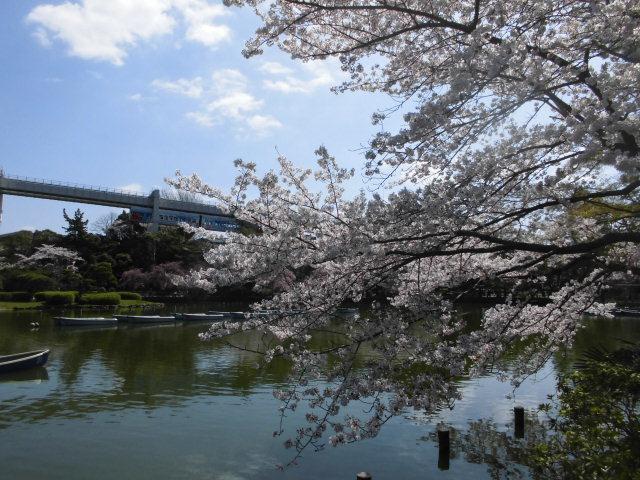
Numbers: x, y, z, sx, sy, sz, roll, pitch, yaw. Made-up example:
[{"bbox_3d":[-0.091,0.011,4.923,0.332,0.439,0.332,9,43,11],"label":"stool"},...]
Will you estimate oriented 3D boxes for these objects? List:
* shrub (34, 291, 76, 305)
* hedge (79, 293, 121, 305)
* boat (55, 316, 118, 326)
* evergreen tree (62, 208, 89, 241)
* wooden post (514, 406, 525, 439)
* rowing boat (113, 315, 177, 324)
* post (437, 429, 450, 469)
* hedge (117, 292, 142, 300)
[{"bbox_3d":[-28.410,6.265,51.632,4.000,1.400,2.000,2,-6,-23],"label":"shrub"},{"bbox_3d":[-23.572,6.364,51.622,3.800,1.250,2.000,2,-6,-23],"label":"hedge"},{"bbox_3d":[-14.207,4.991,29.247,3.500,0.480,1.250,3,-7,-30],"label":"boat"},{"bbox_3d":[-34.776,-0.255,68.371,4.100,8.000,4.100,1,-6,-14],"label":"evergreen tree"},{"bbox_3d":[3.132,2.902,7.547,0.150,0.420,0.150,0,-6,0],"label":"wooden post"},{"bbox_3d":[-11.339,5.192,31.237,3.500,0.480,1.250,3,-7,-30],"label":"rowing boat"},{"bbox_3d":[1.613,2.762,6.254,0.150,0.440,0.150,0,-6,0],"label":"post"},{"bbox_3d":[-23.492,7.068,59.592,3.300,1.050,1.900,2,-6,-23],"label":"hedge"}]

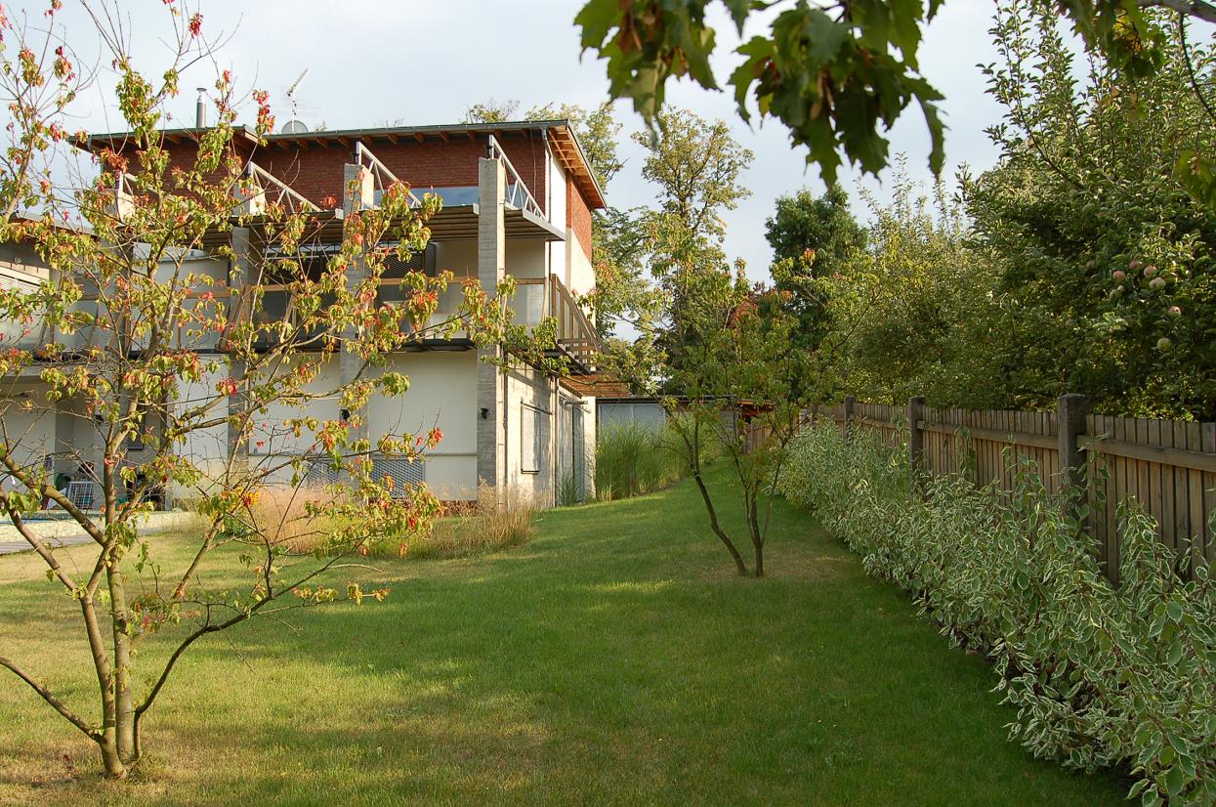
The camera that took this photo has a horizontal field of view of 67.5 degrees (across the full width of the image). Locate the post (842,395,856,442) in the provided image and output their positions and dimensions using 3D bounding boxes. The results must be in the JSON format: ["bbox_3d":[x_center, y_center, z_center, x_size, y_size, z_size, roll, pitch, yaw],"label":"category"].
[{"bbox_3d":[2.886,0.553,10.850,0.105,1.300,0.105,0,-3,5],"label":"post"}]

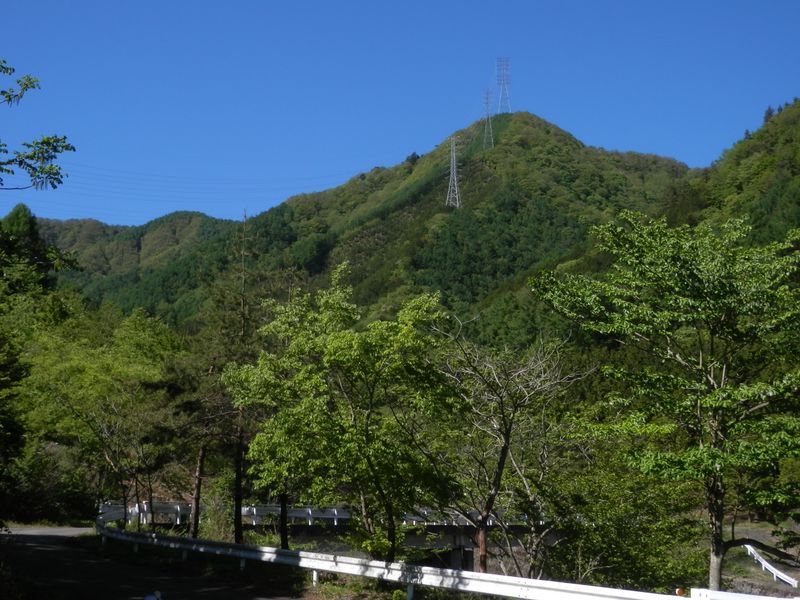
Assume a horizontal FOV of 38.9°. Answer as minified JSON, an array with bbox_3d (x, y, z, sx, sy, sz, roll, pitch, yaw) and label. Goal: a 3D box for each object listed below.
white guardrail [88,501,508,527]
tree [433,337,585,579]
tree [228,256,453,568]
[{"bbox_3d":[-2.700,9.725,52.103,0.600,0.850,28.000,-7,-12,35],"label":"white guardrail"},{"bbox_3d":[2.558,3.935,26.926,3.400,6.500,3.300,0,-10,0],"label":"tree"},{"bbox_3d":[-1.496,3.040,27.896,5.200,7.700,5.000,0,-10,0],"label":"tree"}]

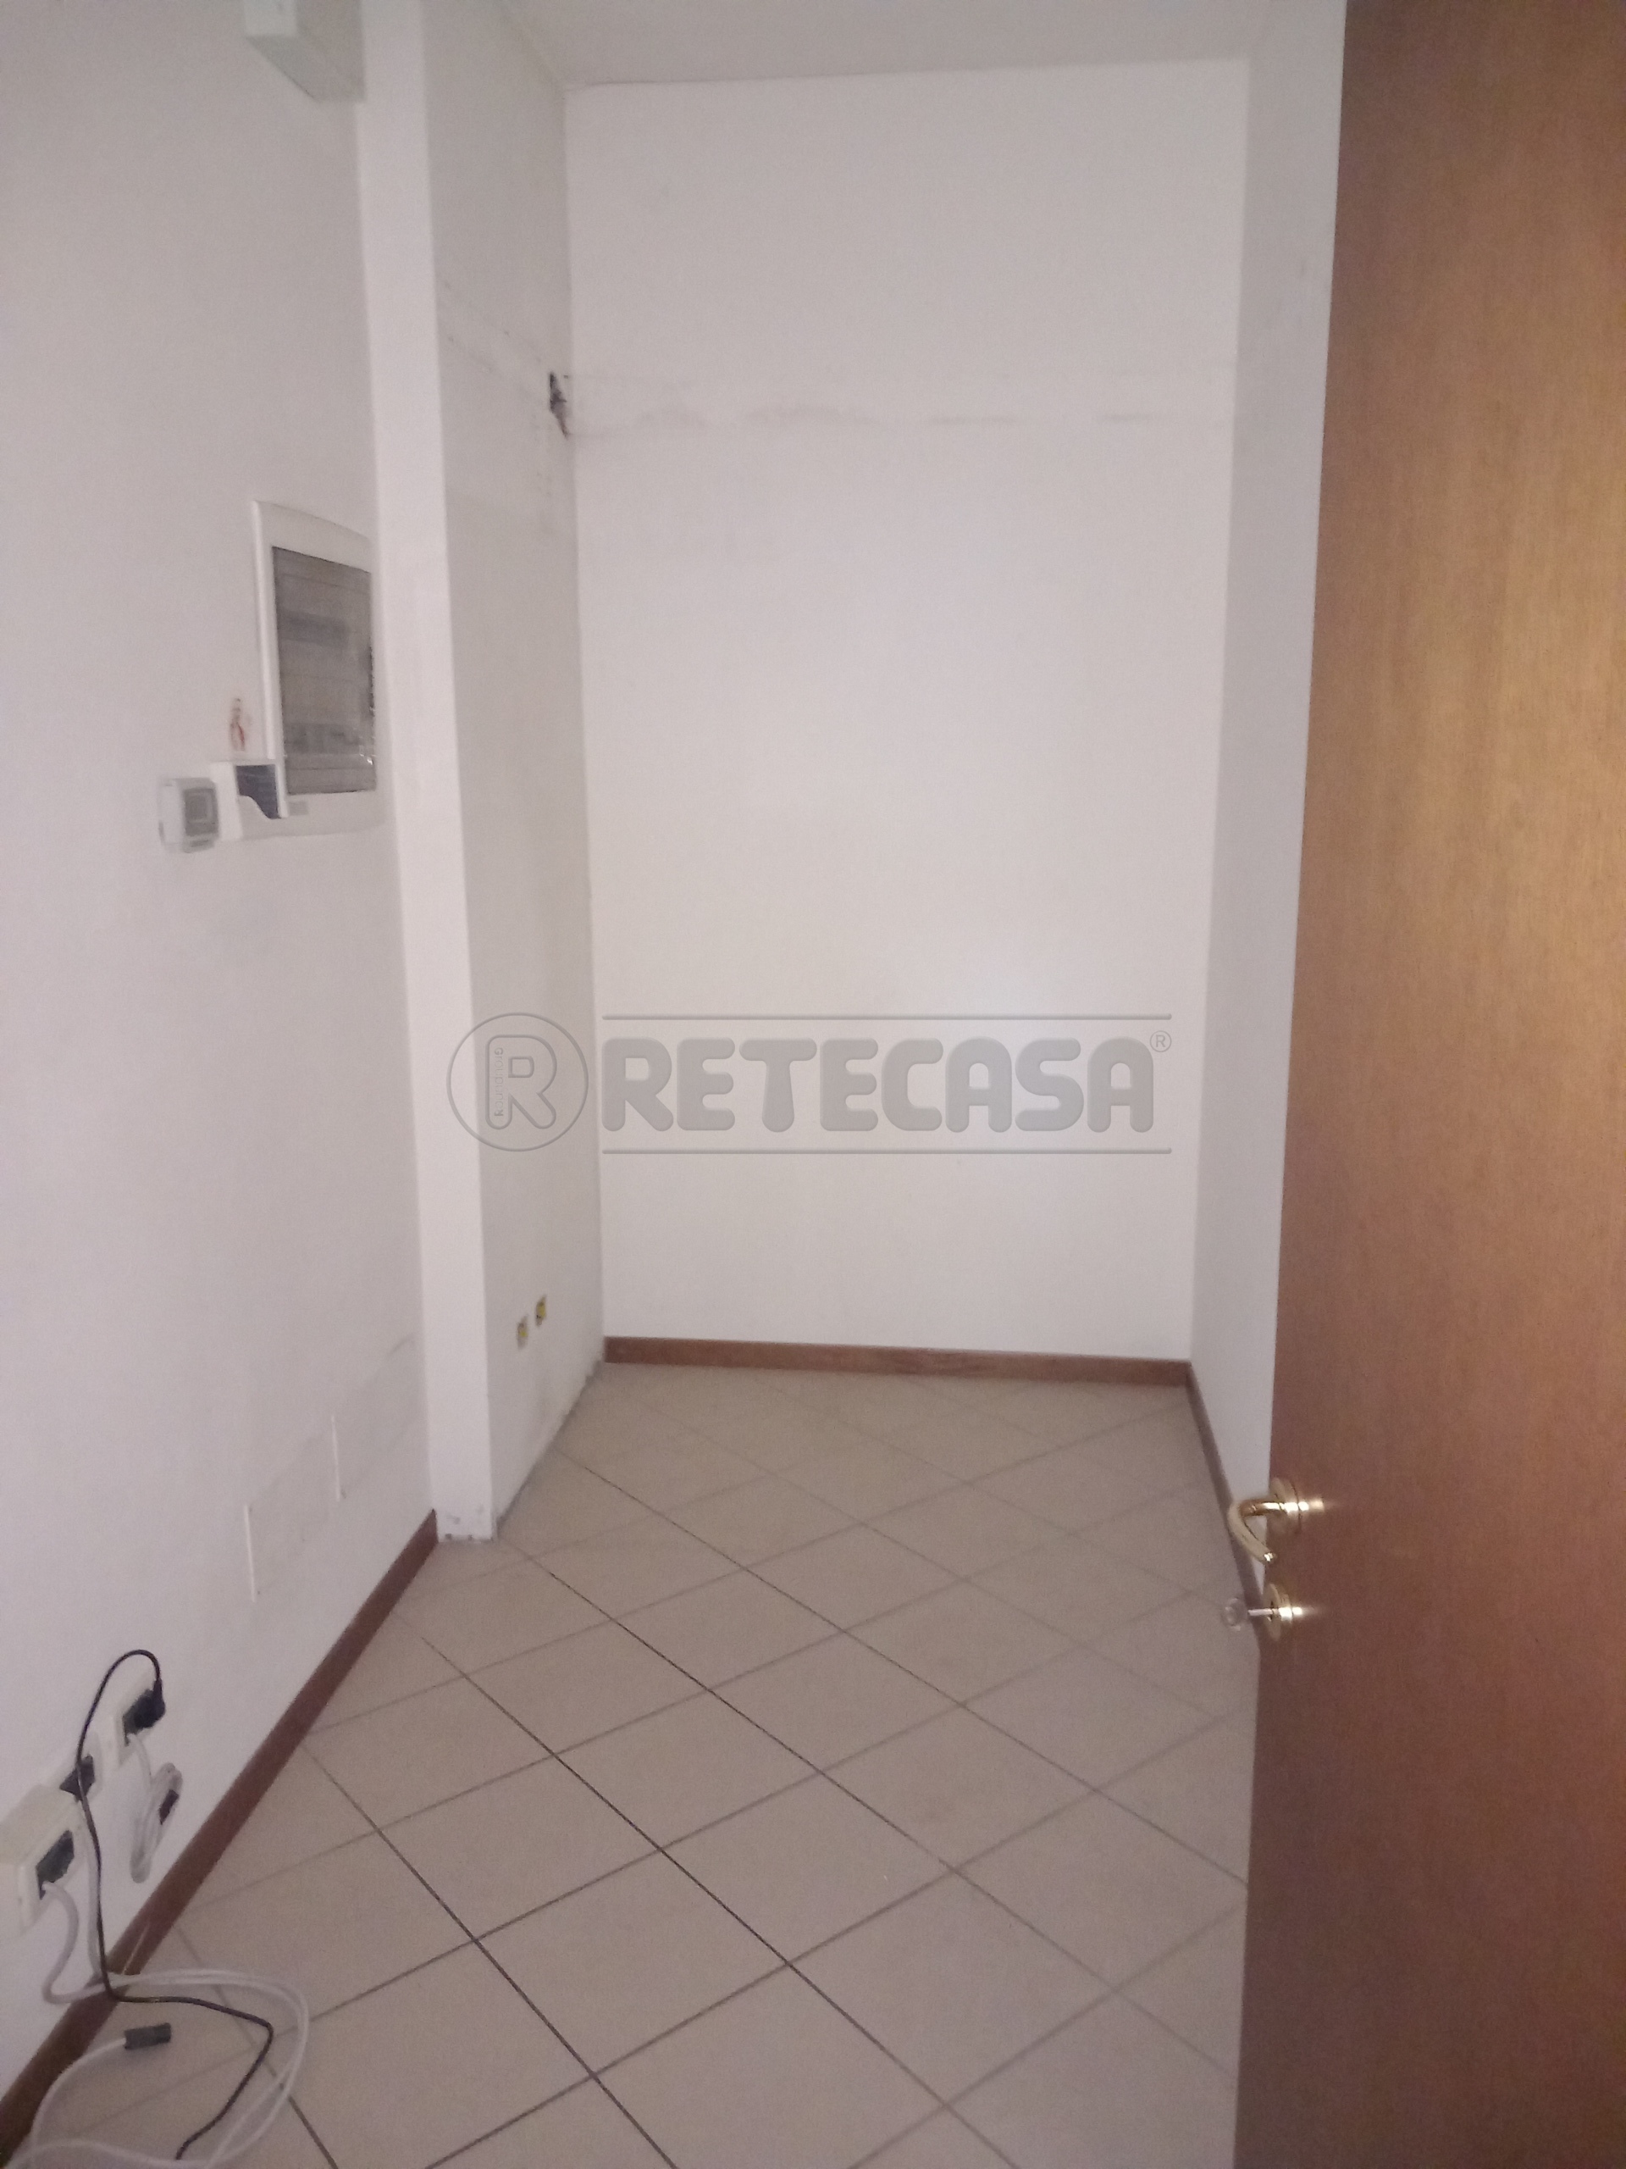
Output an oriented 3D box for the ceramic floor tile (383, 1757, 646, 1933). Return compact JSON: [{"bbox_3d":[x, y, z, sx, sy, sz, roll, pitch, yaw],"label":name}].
[{"bbox_3d":[-0.435,1.123,2.502,0.300,0.010,0.300,-9,15,-38],"label":"ceramic floor tile"}]

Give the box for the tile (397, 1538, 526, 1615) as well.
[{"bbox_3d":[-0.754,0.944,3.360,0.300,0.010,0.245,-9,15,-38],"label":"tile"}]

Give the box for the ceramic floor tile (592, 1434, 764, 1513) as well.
[{"bbox_3d":[-0.304,0.858,3.740,0.300,0.010,0.300,-9,15,-38],"label":"ceramic floor tile"}]

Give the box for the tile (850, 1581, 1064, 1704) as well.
[{"bbox_3d":[0.272,1.007,3.065,0.301,0.010,0.301,-9,15,-38],"label":"tile"}]

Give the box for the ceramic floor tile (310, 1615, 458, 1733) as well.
[{"bbox_3d":[-0.816,1.027,2.964,0.300,0.010,0.300,-9,15,-38],"label":"ceramic floor tile"}]

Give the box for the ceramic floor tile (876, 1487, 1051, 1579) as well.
[{"bbox_3d":[0.312,0.916,3.468,0.300,0.010,0.300,-9,15,-38],"label":"ceramic floor tile"}]

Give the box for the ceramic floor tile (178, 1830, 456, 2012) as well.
[{"bbox_3d":[-0.669,1.157,2.305,0.300,0.010,0.300,-9,15,-38],"label":"ceramic floor tile"}]

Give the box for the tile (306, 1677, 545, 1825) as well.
[{"bbox_3d":[-0.625,1.075,2.733,0.300,0.010,0.300,-9,15,-38],"label":"tile"}]

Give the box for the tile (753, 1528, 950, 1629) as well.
[{"bbox_3d":[0.081,0.958,3.293,0.300,0.010,0.300,-9,15,-38],"label":"tile"}]

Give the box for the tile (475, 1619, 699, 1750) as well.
[{"bbox_3d":[-0.390,1.036,2.920,0.300,0.010,0.300,-9,15,-38],"label":"tile"}]

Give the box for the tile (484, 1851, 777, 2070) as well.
[{"bbox_3d":[-0.245,1.170,2.271,0.301,0.010,0.301,-9,15,-38],"label":"tile"}]

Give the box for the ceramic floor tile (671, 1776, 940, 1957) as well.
[{"bbox_3d":[-0.010,1.128,2.450,0.300,0.010,0.300,-9,15,-38],"label":"ceramic floor tile"}]

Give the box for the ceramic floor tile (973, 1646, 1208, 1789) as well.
[{"bbox_3d":[0.464,1.054,2.833,0.301,0.010,0.301,-9,15,-38],"label":"ceramic floor tile"}]

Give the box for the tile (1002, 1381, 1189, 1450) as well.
[{"bbox_3d":[0.615,0.791,4.068,0.300,0.010,0.300,-9,15,-38],"label":"tile"}]

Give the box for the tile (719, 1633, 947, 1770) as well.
[{"bbox_3d":[0.036,1.045,2.876,0.300,0.010,0.300,-9,15,-38],"label":"tile"}]

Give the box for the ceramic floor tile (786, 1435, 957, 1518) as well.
[{"bbox_3d":[0.126,0.872,3.710,0.300,0.010,0.300,-9,15,-38],"label":"ceramic floor tile"}]

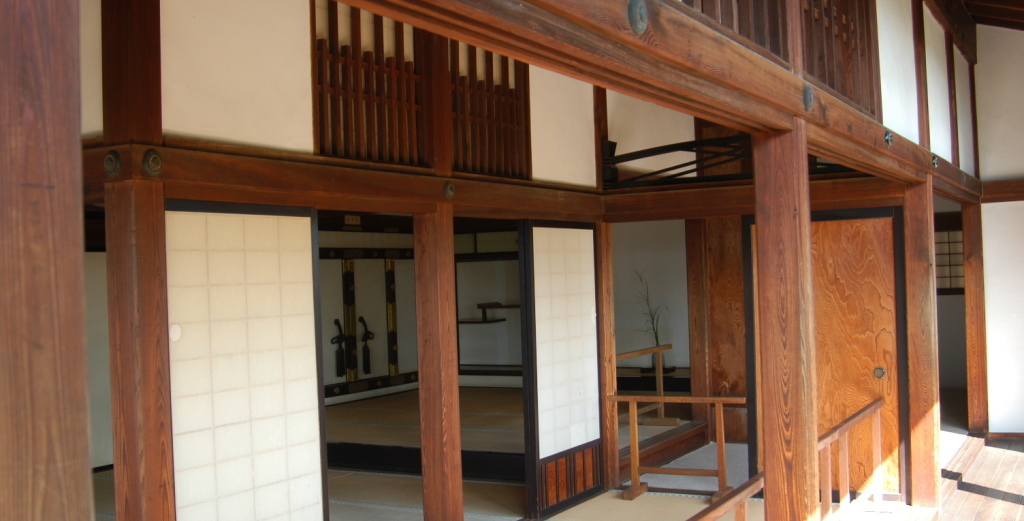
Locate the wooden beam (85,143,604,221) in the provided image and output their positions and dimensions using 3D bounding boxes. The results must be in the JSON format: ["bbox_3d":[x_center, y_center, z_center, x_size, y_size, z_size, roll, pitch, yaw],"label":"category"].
[{"bbox_3d":[-0.421,-0.331,5.359,0.150,0.195,3.960,-2,-1,30],"label":"wooden beam"}]

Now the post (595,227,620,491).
[{"bbox_3d":[0.589,0.649,7.049,0.150,1.808,0.158,-2,-1,30],"label":"post"}]

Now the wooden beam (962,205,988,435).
[{"bbox_3d":[3.967,0.486,8.750,0.150,1.958,0.150,-2,-1,30],"label":"wooden beam"}]

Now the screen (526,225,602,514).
[{"bbox_3d":[0.347,0.647,6.596,0.040,1.796,0.907,-2,-1,30],"label":"screen"}]

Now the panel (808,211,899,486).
[{"bbox_3d":[1.991,0.587,6.442,0.863,1.683,0.037,-2,-1,30],"label":"panel"}]

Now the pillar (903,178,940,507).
[{"bbox_3d":[2.467,0.485,6.162,0.143,1.992,0.143,-2,-1,30],"label":"pillar"}]

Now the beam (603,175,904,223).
[{"bbox_3d":[1.474,-0.377,6.564,1.926,0.186,0.127,-2,-1,30],"label":"beam"}]

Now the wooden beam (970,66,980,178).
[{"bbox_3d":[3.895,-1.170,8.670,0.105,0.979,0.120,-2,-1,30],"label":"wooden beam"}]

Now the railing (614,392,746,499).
[{"bbox_3d":[1.033,1.214,6.635,0.960,0.642,0.375,-2,-1,30],"label":"railing"}]

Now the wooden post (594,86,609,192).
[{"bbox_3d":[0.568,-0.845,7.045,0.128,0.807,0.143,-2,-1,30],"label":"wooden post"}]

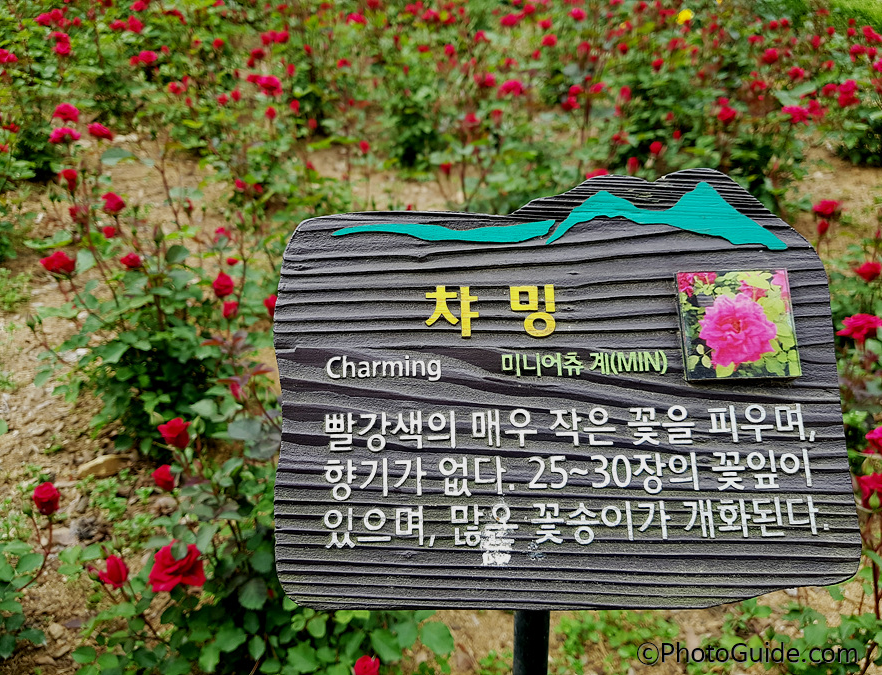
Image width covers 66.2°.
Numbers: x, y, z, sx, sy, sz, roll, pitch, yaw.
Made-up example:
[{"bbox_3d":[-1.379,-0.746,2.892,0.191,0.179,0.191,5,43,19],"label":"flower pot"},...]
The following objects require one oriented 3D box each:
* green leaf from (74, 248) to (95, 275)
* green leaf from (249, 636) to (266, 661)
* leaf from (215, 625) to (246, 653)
[{"bbox_3d":[-0.552,-0.118,1.050,0.031,0.010,0.041,-22,84,-24],"label":"green leaf"},{"bbox_3d":[-0.250,0.423,0.920,0.023,0.010,0.034,-21,62,-23],"label":"green leaf"},{"bbox_3d":[-0.296,0.423,0.950,0.041,0.009,0.036,-14,55,-22],"label":"leaf"}]

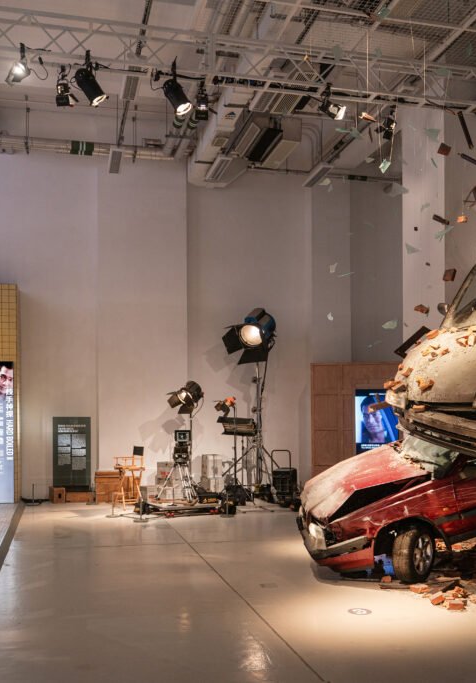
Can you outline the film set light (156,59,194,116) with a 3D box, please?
[{"bbox_3d":[-0.713,-2.935,8.250,0.250,0.540,0.230,-31,-4,2],"label":"film set light"}]

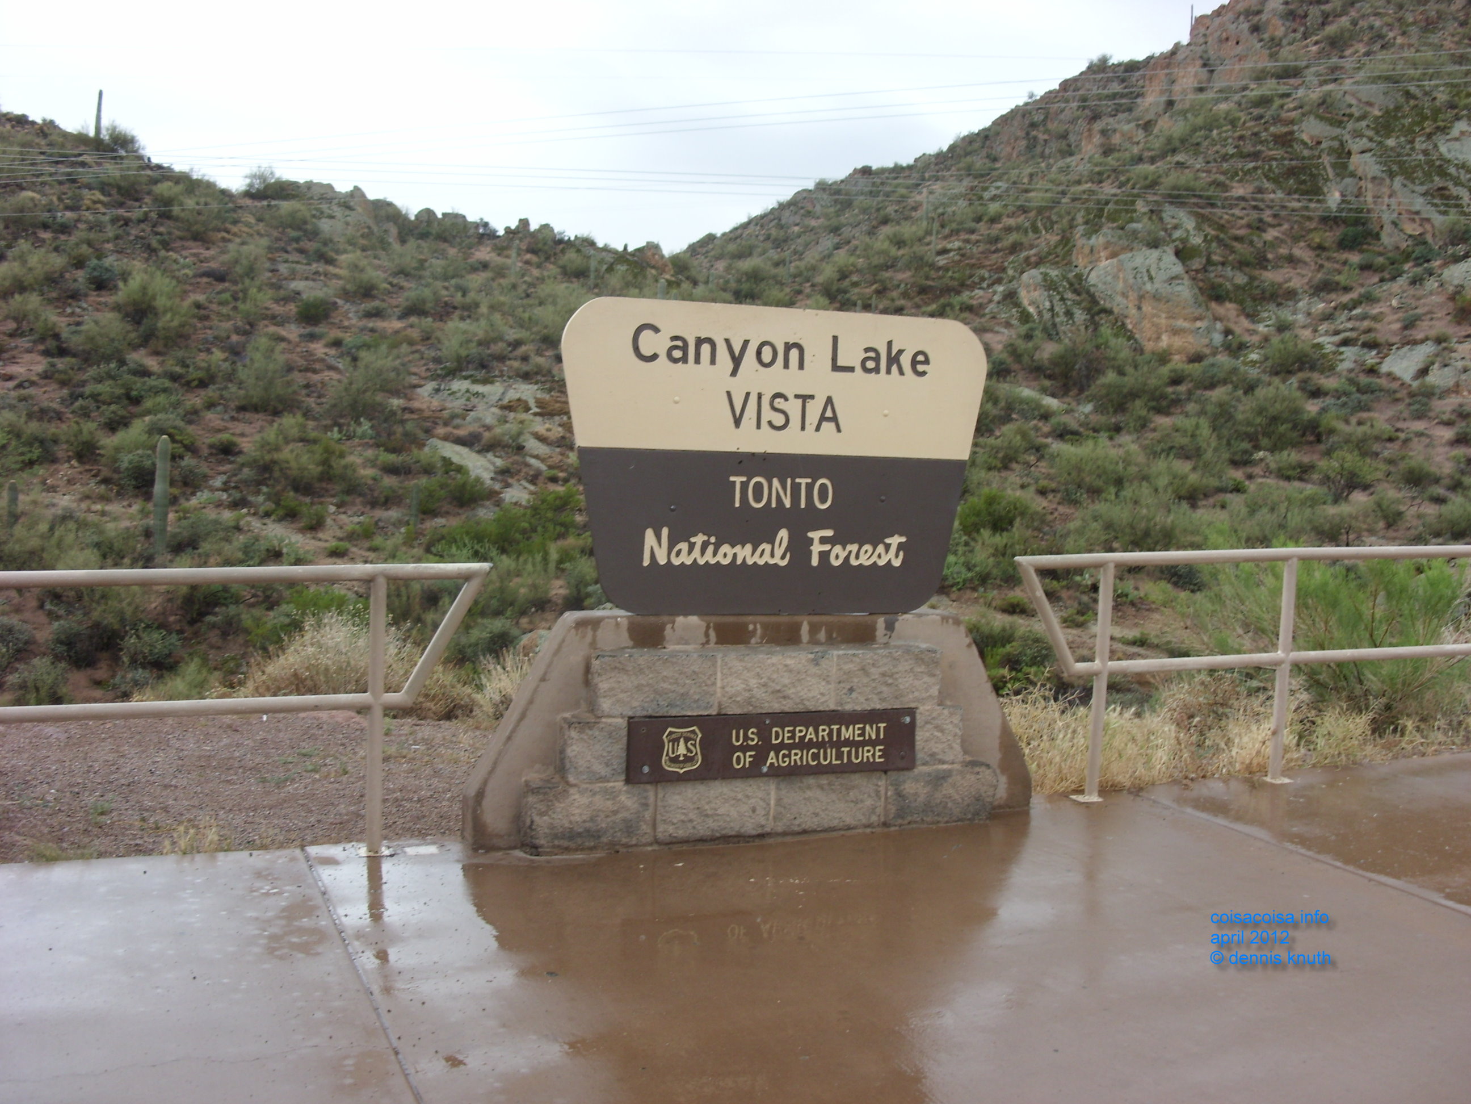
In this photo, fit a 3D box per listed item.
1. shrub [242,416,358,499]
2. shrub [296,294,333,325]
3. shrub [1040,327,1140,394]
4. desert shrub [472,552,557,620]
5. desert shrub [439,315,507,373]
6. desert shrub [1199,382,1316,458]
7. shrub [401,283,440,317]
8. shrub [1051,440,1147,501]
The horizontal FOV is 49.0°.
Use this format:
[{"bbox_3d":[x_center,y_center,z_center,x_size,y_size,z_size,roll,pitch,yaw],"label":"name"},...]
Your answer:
[{"bbox_3d":[-11.329,-2.511,42.000,2.986,2.059,2.688,1,5,-15],"label":"shrub"},{"bbox_3d":[-16.477,-9.486,63.170,1.410,1.190,1.295,2,6,0],"label":"shrub"},{"bbox_3d":[13.173,-7.131,60.000,3.599,2.469,3.305,2,6,0],"label":"shrub"},{"bbox_3d":[-4.110,0.651,30.000,1.533,1.243,1.379,2,5,-8],"label":"desert shrub"},{"bbox_3d":[-9.156,-7.252,56.300,2.356,1.924,2.164,2,6,0],"label":"desert shrub"},{"bbox_3d":[15.509,-3.912,48.000,3.413,2.187,3.072,4,5,18],"label":"desert shrub"},{"bbox_3d":[-12.808,-10.237,65.679,1.603,1.328,1.472,2,6,0],"label":"shrub"},{"bbox_3d":[10.587,-2.375,47.000,2.819,1.737,2.589,2,6,0],"label":"shrub"}]

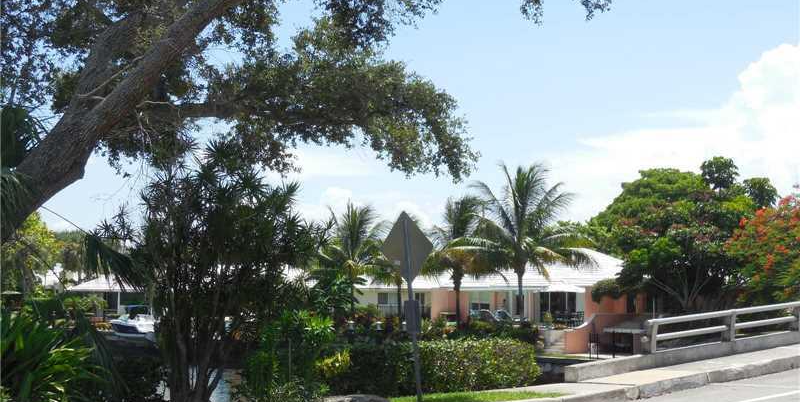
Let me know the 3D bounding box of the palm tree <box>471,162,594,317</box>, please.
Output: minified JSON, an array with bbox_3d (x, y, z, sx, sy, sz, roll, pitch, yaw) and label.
[{"bbox_3d":[6.689,1.994,77.000,6.260,7.980,5.950,0,-3,0],"label":"palm tree"}]

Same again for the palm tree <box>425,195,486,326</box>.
[{"bbox_3d":[2.926,3.108,79.000,3.520,6.780,3.520,0,-3,0],"label":"palm tree"}]

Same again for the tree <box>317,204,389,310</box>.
[{"bbox_3d":[-2.460,3.030,79.000,3.730,6.010,3.730,0,-3,0],"label":"tree"}]

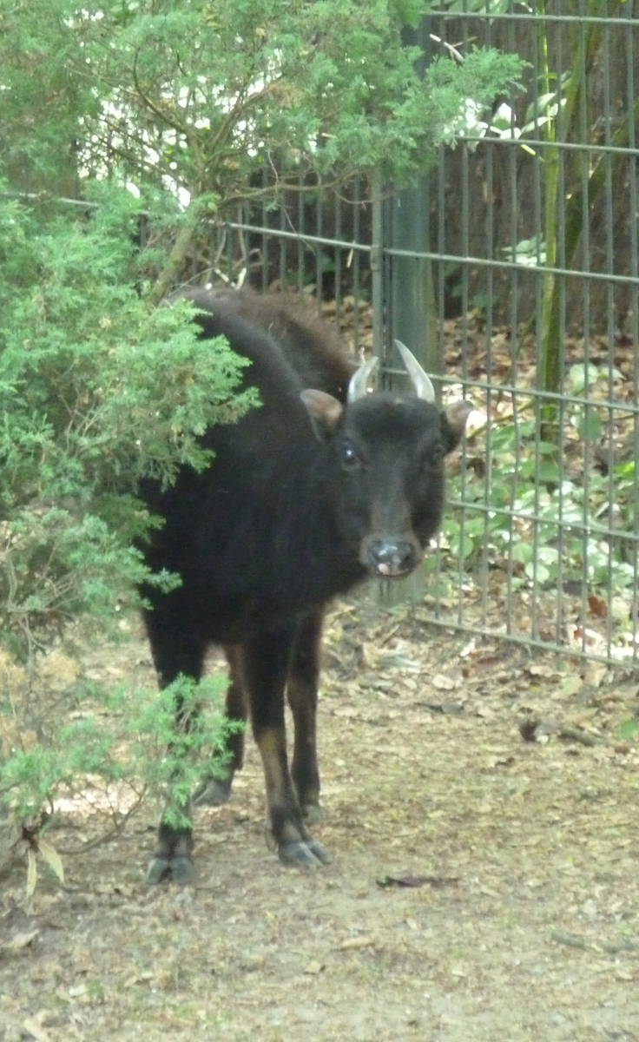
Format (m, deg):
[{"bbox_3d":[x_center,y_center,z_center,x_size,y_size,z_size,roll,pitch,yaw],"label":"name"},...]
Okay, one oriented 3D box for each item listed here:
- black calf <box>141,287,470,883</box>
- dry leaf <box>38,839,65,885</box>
[{"bbox_3d":[-0.026,0.064,10.941,0.420,0.735,1.150,0,4,2],"label":"black calf"},{"bbox_3d":[-0.313,0.399,9.850,0.014,0.052,0.014,-30,3,0],"label":"dry leaf"}]

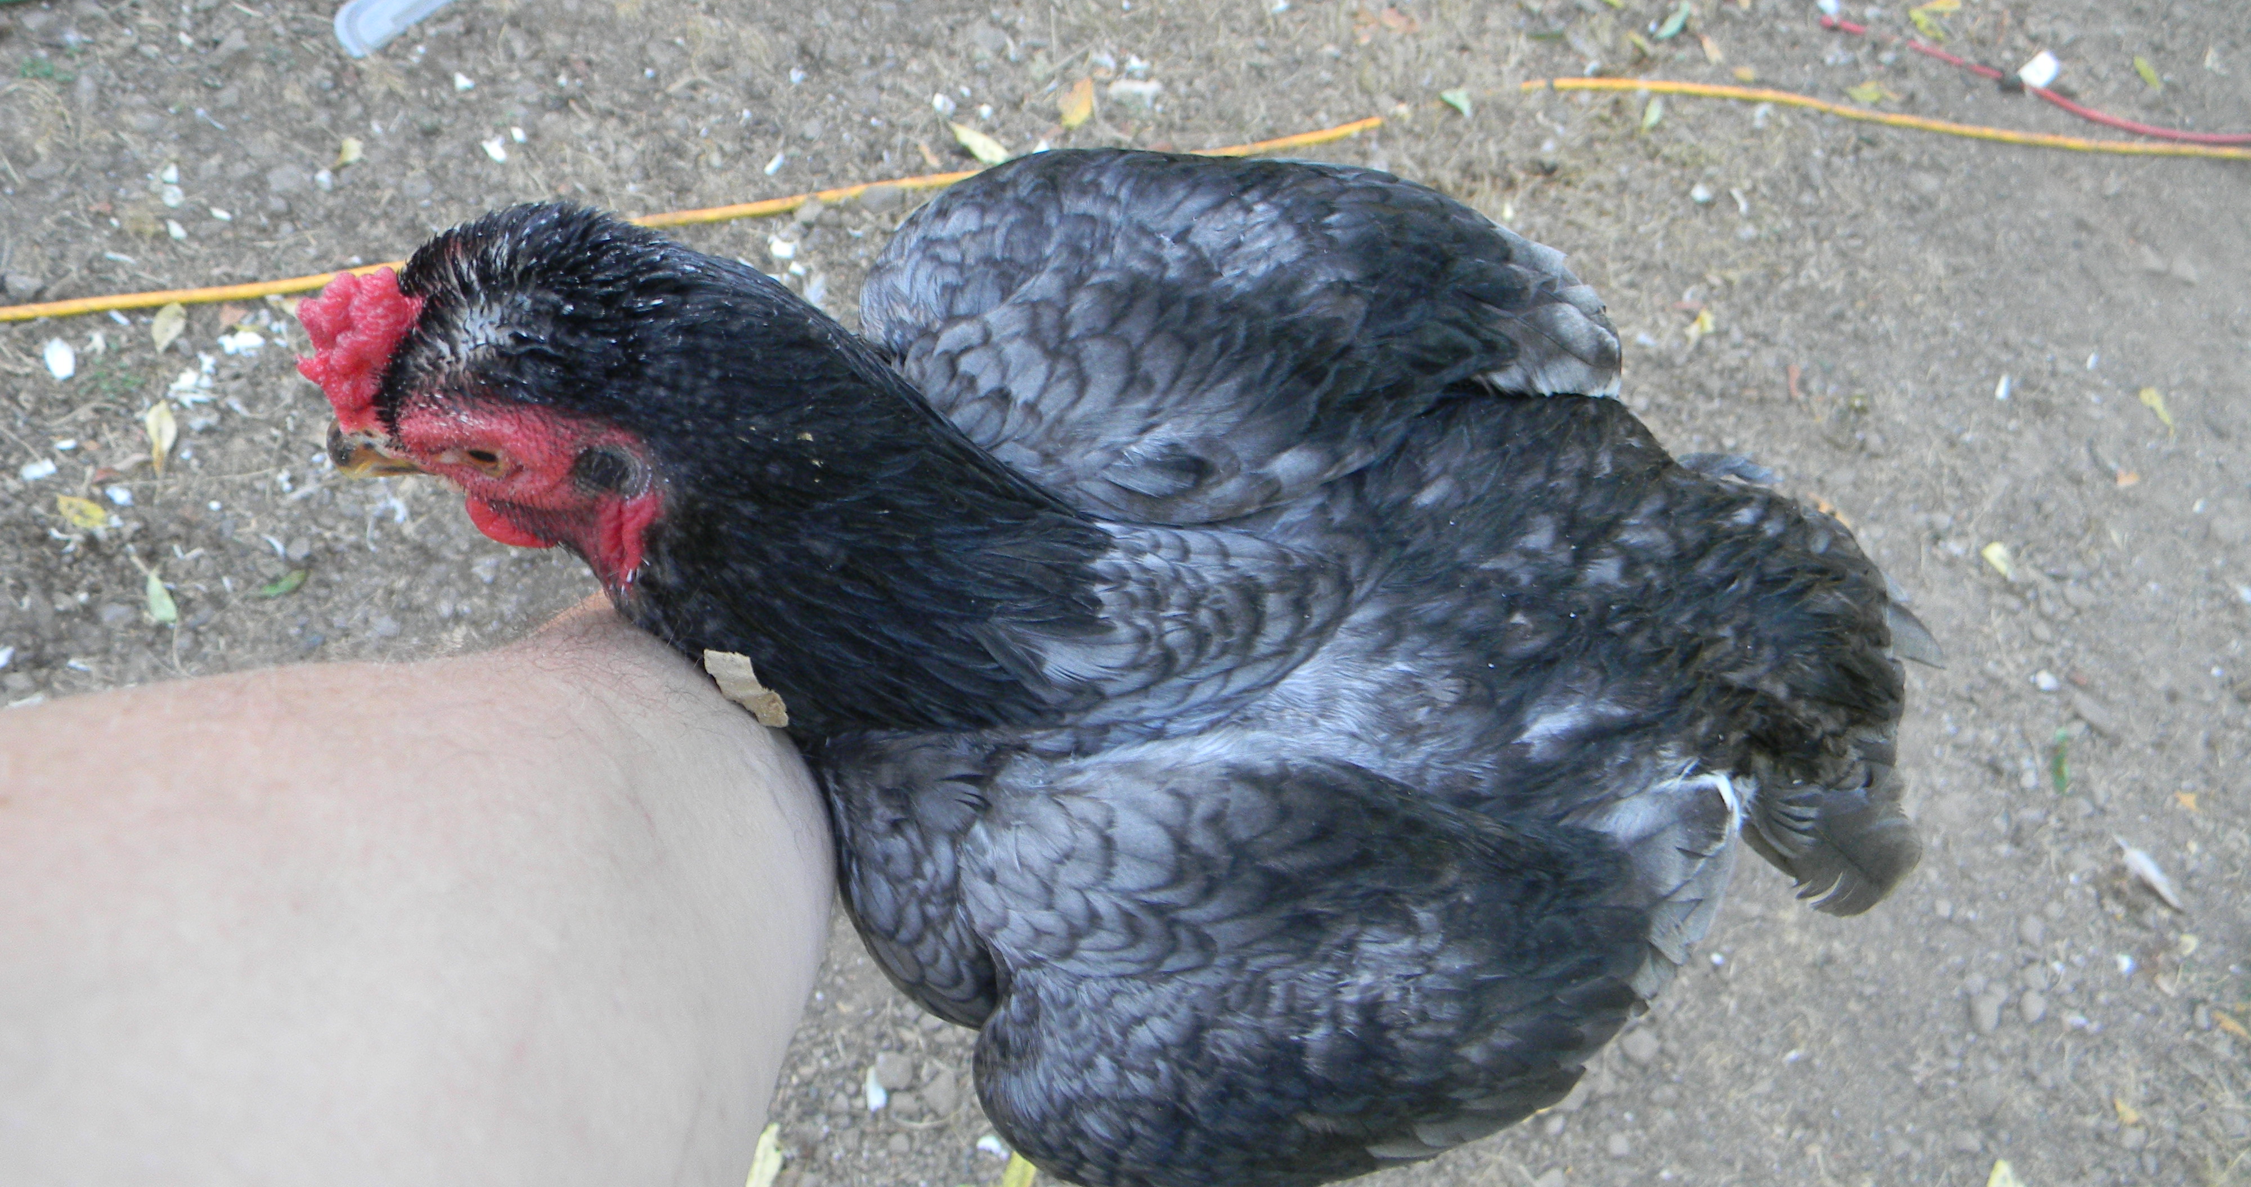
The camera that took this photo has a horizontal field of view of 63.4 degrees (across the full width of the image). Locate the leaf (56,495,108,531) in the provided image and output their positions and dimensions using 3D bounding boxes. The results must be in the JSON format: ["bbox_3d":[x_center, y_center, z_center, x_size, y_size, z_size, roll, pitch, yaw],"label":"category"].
[{"bbox_3d":[-0.816,-0.063,1.420,0.044,0.007,0.017,28,66,8],"label":"leaf"}]

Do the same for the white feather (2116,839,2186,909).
[{"bbox_3d":[0.713,0.195,1.267,0.018,0.008,0.064,-28,66,-15],"label":"white feather"}]

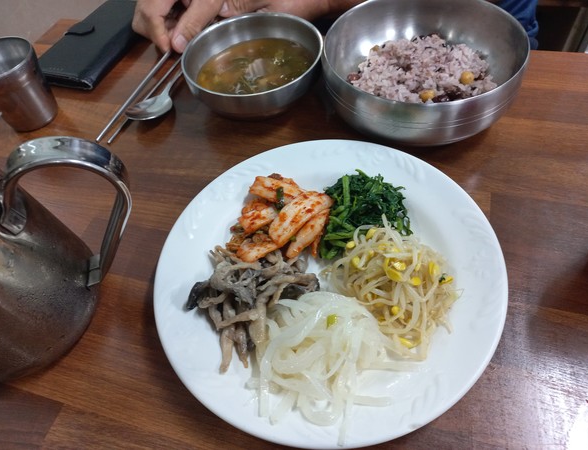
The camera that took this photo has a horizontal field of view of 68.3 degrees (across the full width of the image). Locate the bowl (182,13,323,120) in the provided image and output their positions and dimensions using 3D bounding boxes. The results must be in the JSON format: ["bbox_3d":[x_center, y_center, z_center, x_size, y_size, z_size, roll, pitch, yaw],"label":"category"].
[{"bbox_3d":[-0.040,-0.158,0.450,0.140,0.051,0.140,-3,54,5],"label":"bowl"}]

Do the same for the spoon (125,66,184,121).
[{"bbox_3d":[-0.122,-0.187,0.500,0.042,0.022,0.202,11,56,15],"label":"spoon"}]

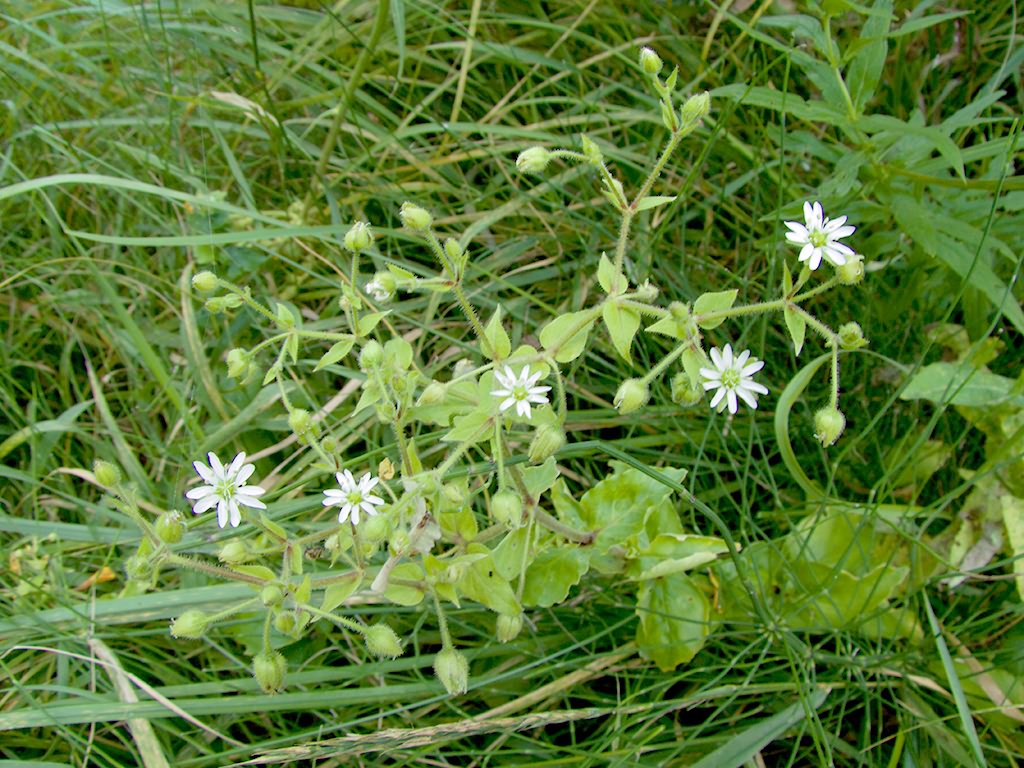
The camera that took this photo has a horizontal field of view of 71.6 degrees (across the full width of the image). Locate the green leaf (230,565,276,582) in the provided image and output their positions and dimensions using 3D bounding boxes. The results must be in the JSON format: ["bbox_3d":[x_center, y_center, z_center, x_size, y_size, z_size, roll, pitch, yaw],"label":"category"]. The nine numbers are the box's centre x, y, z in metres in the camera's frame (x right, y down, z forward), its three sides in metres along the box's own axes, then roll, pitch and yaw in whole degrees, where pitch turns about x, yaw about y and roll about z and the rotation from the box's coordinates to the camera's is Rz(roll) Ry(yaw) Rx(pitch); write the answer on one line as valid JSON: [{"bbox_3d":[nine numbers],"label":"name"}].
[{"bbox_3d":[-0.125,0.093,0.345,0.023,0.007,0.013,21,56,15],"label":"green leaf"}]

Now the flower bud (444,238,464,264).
[{"bbox_3d":[-0.020,-0.046,0.247,0.006,0.009,0.006,-14,21,4],"label":"flower bud"}]

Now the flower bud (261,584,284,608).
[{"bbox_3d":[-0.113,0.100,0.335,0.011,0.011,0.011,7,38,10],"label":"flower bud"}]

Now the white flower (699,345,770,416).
[{"bbox_3d":[0.070,-0.001,0.222,0.022,0.007,0.022,0,77,10],"label":"white flower"}]

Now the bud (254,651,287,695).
[{"bbox_3d":[-0.072,0.085,0.210,0.010,0.013,0.010,-3,12,1],"label":"bud"}]

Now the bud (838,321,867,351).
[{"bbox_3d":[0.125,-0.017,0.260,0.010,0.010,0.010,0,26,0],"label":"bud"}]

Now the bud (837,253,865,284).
[{"bbox_3d":[0.114,-0.039,0.240,0.009,0.011,0.009,34,18,-1],"label":"bud"}]

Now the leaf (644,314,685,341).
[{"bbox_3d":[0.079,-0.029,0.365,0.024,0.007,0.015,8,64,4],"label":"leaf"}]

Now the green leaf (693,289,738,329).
[{"bbox_3d":[0.067,-0.025,0.235,0.017,0.004,0.012,-27,69,-11],"label":"green leaf"}]

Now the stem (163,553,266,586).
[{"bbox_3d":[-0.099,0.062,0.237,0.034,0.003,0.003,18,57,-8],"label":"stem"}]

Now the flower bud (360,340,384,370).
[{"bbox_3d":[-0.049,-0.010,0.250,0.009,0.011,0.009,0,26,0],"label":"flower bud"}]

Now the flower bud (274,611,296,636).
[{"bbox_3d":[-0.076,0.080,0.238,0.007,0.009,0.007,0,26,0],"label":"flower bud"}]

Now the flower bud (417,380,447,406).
[{"bbox_3d":[-0.025,0.003,0.225,0.011,0.008,0.008,-38,90,-11],"label":"flower bud"}]

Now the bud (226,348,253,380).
[{"bbox_3d":[-0.092,-0.007,0.239,0.008,0.010,0.008,0,41,0],"label":"bud"}]

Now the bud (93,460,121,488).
[{"bbox_3d":[-0.126,0.028,0.220,0.008,0.009,0.008,-32,12,0],"label":"bud"}]

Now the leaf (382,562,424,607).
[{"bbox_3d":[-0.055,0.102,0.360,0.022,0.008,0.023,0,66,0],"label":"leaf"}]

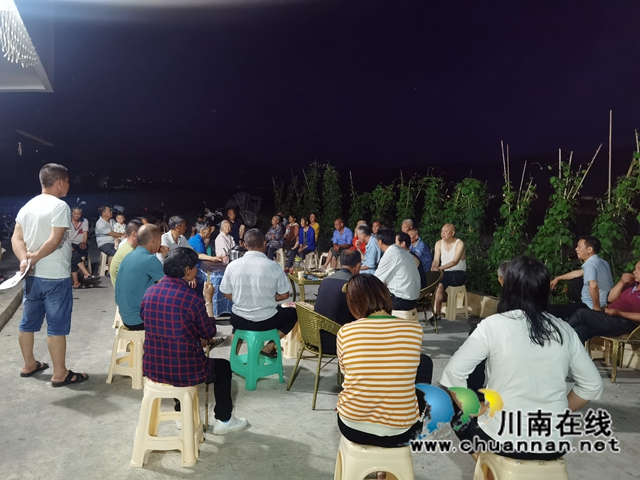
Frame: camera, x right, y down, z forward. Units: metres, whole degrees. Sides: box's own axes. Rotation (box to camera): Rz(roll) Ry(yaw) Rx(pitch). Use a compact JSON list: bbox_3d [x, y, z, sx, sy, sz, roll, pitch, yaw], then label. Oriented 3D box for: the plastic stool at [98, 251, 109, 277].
[{"bbox_3d":[-3.970,0.496,9.430,0.360,0.450,0.360,3,4,0],"label":"plastic stool"}]

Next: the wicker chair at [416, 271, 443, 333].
[{"bbox_3d":[1.180,0.719,6.040,0.580,0.730,0.600,1,4,-5],"label":"wicker chair"}]

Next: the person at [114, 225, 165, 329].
[{"bbox_3d":[-1.305,0.503,4.196,0.520,1.270,0.820,5,5,38],"label":"person"}]

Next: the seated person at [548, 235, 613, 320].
[{"bbox_3d":[2.365,0.578,4.825,0.860,1.240,0.560,2,4,12],"label":"seated person"}]

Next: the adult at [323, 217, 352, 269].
[{"bbox_3d":[0.357,0.071,11.582,0.560,1.180,0.800,5,5,33],"label":"adult"}]

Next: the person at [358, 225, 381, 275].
[{"bbox_3d":[0.549,0.408,6.742,0.800,1.220,0.500,1,4,-7],"label":"person"}]

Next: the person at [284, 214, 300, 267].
[{"bbox_3d":[-0.701,0.001,11.781,0.750,1.210,0.500,0,5,-30],"label":"person"}]

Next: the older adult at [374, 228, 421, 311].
[{"bbox_3d":[0.671,0.506,5.246,0.840,1.220,0.520,6,5,40],"label":"older adult"}]

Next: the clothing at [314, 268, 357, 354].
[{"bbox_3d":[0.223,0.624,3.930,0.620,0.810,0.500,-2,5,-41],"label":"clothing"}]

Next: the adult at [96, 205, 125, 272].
[{"bbox_3d":[-3.920,0.072,9.350,0.680,1.310,0.500,5,4,28],"label":"adult"}]

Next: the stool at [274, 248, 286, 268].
[{"bbox_3d":[-0.986,0.404,11.358,0.340,0.445,0.340,3,4,15],"label":"stool"}]

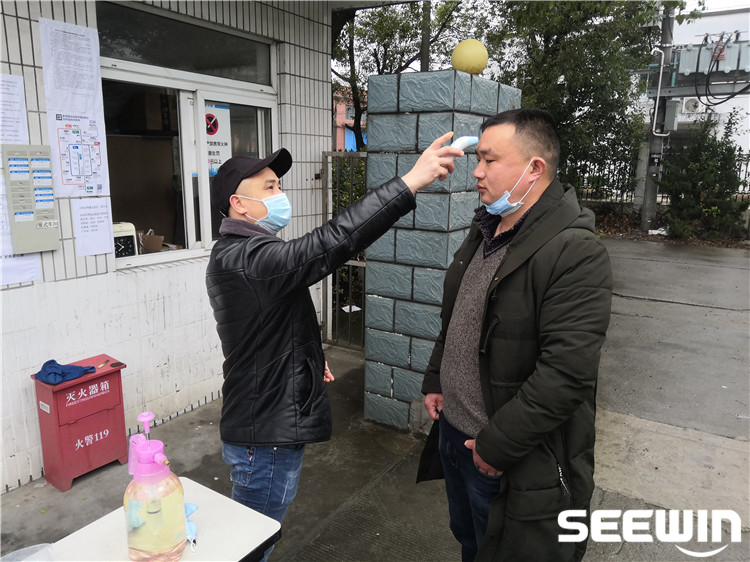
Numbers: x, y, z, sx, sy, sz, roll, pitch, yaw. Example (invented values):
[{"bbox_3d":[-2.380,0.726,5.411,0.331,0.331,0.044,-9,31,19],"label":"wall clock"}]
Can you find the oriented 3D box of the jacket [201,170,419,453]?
[{"bbox_3d":[-0.218,0.096,1.795,0.585,0.837,0.570,-2,12,-11],"label":"jacket"}]

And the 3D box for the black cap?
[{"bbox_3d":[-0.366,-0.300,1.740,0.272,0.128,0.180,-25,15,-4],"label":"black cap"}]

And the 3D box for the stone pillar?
[{"bbox_3d":[0.449,-0.177,3.759,0.530,2.080,1.019,8,14,32],"label":"stone pillar"}]

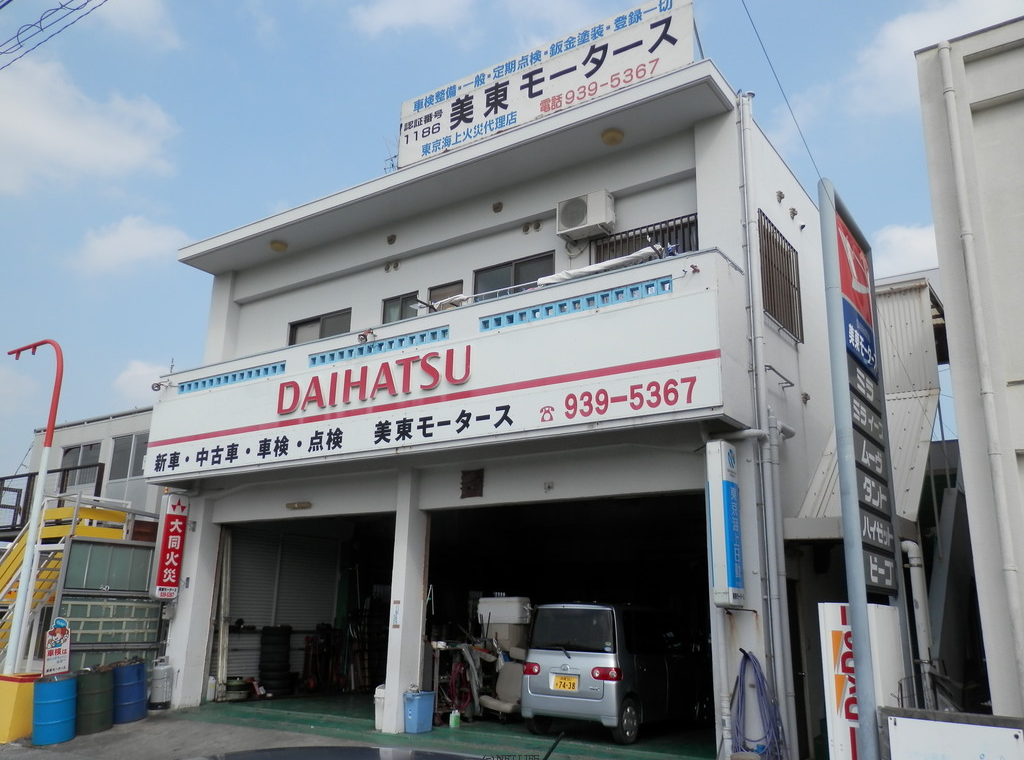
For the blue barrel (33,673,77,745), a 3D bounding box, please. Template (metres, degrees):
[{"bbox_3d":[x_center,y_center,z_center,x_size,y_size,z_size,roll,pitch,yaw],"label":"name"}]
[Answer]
[{"bbox_3d":[-7.010,5.062,12.246,0.575,0.880,0.575,-14,-15,30],"label":"blue barrel"}]

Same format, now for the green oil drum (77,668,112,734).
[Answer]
[{"bbox_3d":[-6.675,5.161,12.798,0.575,0.880,0.575,-14,-15,30],"label":"green oil drum"}]

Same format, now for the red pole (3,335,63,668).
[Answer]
[{"bbox_3d":[-7.989,1.946,12.871,1.550,5.157,0.110,-9,-18,33],"label":"red pole"}]

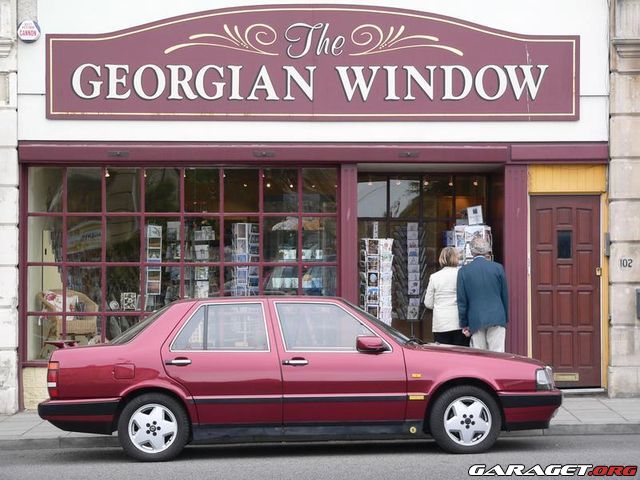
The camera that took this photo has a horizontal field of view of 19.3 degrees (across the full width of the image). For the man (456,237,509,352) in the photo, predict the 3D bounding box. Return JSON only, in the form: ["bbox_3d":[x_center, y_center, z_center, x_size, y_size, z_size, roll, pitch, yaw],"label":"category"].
[{"bbox_3d":[1.672,0.849,19.400,0.560,1.750,0.420,0,-1,0],"label":"man"}]

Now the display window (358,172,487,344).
[{"bbox_3d":[1.174,0.205,21.500,1.516,1.950,0.100,0,-1,0],"label":"display window"}]

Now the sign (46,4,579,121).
[{"bbox_3d":[-0.074,-1.878,19.950,5.639,1.227,0.060,0,-1,0],"label":"sign"}]

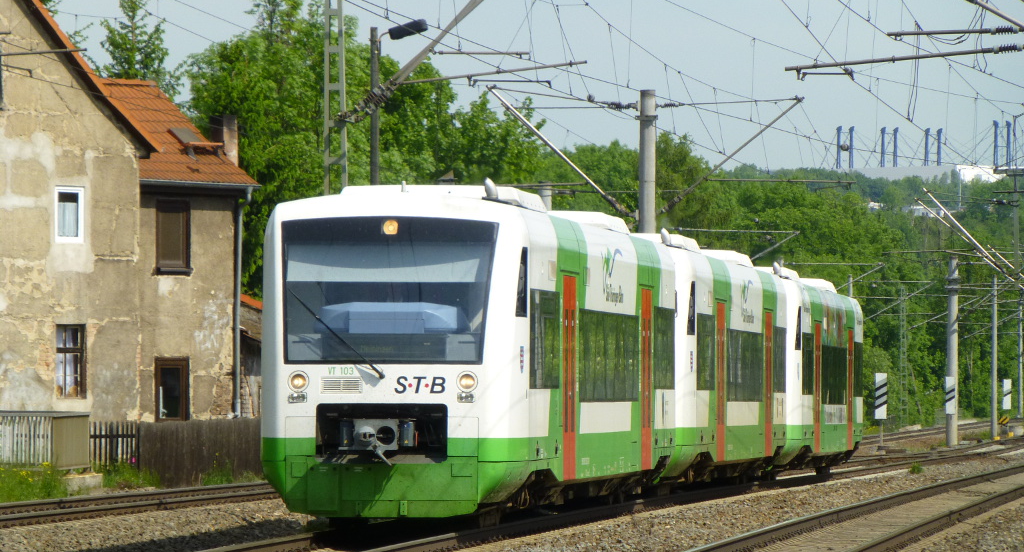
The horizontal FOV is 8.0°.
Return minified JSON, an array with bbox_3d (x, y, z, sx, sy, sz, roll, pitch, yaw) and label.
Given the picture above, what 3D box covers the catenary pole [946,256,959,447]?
[{"bbox_3d":[18.851,3.229,315.000,0.480,8.100,0.480,0,-1,6],"label":"catenary pole"}]

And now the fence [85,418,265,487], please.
[{"bbox_3d":[-5.500,2.970,122.500,0.100,1.100,15.000,0,-1,8],"label":"fence"}]

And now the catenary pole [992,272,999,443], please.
[{"bbox_3d":[23.500,3.961,358.000,0.280,7.900,0.280,0,-1,6],"label":"catenary pole"}]

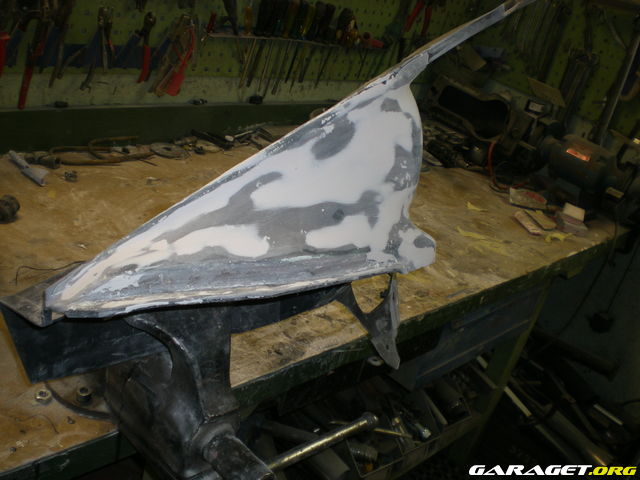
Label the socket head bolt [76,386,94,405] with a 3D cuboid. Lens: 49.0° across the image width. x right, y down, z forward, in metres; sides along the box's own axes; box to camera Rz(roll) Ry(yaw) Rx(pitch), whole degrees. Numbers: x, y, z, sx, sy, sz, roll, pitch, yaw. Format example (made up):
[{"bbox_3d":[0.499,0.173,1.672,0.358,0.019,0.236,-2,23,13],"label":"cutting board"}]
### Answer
[{"bbox_3d":[-0.286,0.189,0.855,0.018,0.012,0.018,-12,37,-45],"label":"socket head bolt"}]

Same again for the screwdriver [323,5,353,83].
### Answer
[{"bbox_3d":[0.044,-0.543,1.979,0.030,0.215,0.030,-10,36,-46],"label":"screwdriver"}]

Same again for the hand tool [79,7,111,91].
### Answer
[{"bbox_3d":[-0.473,-0.403,1.485,0.048,0.172,0.025,-11,37,-46],"label":"hand tool"}]

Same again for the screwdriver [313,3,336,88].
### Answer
[{"bbox_3d":[0.009,-0.533,1.945,0.028,0.235,0.028,9,30,-5],"label":"screwdriver"}]

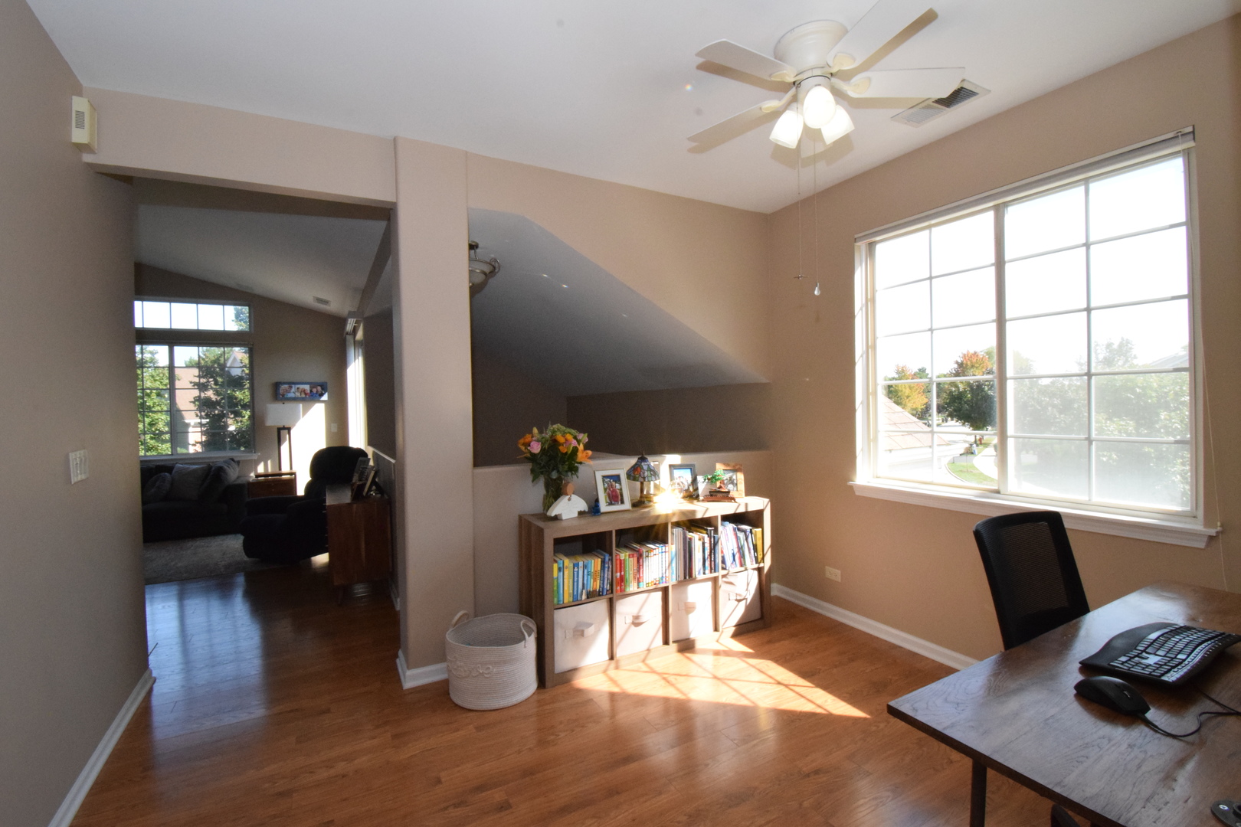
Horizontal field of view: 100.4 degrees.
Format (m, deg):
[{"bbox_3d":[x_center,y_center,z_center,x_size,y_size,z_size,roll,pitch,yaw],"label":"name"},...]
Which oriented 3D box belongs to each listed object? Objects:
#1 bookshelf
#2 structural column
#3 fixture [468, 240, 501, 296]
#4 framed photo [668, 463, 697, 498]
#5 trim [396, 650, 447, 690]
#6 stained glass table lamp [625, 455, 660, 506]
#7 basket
[{"bbox_3d":[0.184,0.923,2.971,1.430,0.765,0.395,-1,1,-29],"label":"bookshelf"},{"bbox_3d":[-0.974,-0.028,2.699,0.335,2.640,0.230,-2,1,-29],"label":"structural column"},{"bbox_3d":[-1.017,-0.928,3.389,0.470,0.407,0.470,-2,1,-28],"label":"fixture"},{"bbox_3d":[0.388,0.424,3.182,0.190,0.220,0.070,-1,1,-28],"label":"framed photo"},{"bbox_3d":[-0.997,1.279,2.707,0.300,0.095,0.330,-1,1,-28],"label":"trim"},{"bbox_3d":[0.136,0.388,3.090,0.200,0.325,0.200,-2,1,-28],"label":"stained glass table lamp"},{"bbox_3d":[-0.620,1.169,2.520,0.420,0.310,0.420,-1,1,0],"label":"basket"}]

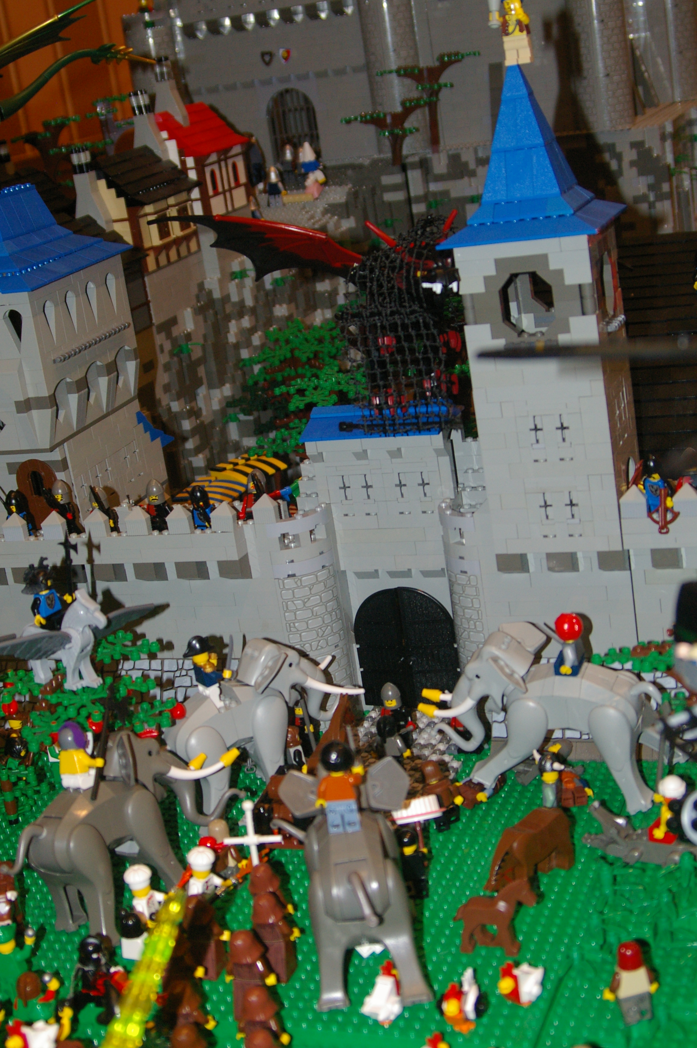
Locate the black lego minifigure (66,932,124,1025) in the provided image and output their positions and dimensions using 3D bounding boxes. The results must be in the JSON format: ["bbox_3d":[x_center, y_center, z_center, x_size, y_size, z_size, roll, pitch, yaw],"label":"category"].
[{"bbox_3d":[-0.129,0.232,0.842,0.024,0.048,0.032,2,21,30],"label":"black lego minifigure"}]

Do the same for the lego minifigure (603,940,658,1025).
[{"bbox_3d":[0.133,0.215,0.778,0.026,0.043,0.012,-11,18,-8],"label":"lego minifigure"}]

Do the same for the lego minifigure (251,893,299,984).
[{"bbox_3d":[-0.039,0.211,0.859,0.026,0.051,0.017,-2,19,21],"label":"lego minifigure"}]

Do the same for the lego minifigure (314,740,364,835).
[{"bbox_3d":[-0.005,0.134,0.846,0.026,0.043,0.015,-8,3,2],"label":"lego minifigure"}]

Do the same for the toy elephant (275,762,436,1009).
[{"bbox_3d":[0.004,0.174,0.870,0.068,0.102,0.135,-9,18,0],"label":"toy elephant"}]

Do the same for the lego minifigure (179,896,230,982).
[{"bbox_3d":[-0.076,0.215,0.871,0.026,0.048,0.017,-2,19,21],"label":"lego minifigure"}]

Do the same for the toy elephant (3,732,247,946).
[{"bbox_3d":[-0.125,0.167,0.953,0.066,0.102,0.158,7,23,40],"label":"toy elephant"}]

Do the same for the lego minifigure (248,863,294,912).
[{"bbox_3d":[-0.043,0.203,0.889,0.026,0.048,0.018,-2,19,21],"label":"lego minifigure"}]

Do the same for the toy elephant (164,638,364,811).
[{"bbox_3d":[-0.059,0.125,1.051,0.150,0.102,0.066,-21,21,-34],"label":"toy elephant"}]

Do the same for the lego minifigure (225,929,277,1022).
[{"bbox_3d":[-0.049,0.224,0.828,0.026,0.048,0.018,-2,19,21],"label":"lego minifigure"}]

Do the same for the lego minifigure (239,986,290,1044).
[{"bbox_3d":[-0.039,0.237,0.780,0.026,0.050,0.017,-2,19,21],"label":"lego minifigure"}]

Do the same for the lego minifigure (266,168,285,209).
[{"bbox_3d":[-0.081,-0.369,1.806,0.025,0.043,0.014,-2,19,21],"label":"lego minifigure"}]

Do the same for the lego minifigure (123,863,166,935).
[{"bbox_3d":[-0.109,0.209,0.905,0.019,0.048,0.026,9,25,44],"label":"lego minifigure"}]

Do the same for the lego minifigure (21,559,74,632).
[{"bbox_3d":[-0.185,0.044,1.012,0.024,0.041,0.027,10,25,44],"label":"lego minifigure"}]

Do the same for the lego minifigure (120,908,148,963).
[{"bbox_3d":[-0.114,0.221,0.890,0.024,0.034,0.016,0,20,24],"label":"lego minifigure"}]

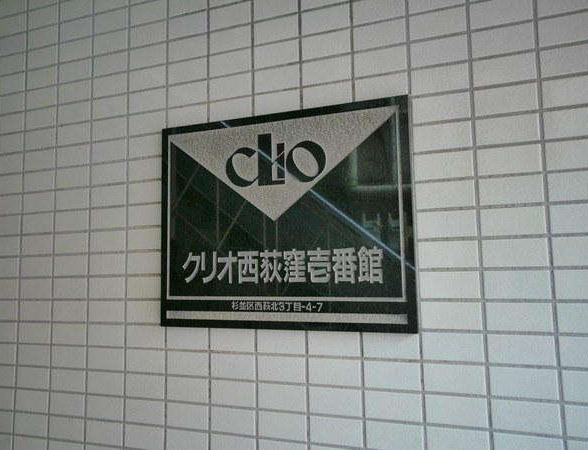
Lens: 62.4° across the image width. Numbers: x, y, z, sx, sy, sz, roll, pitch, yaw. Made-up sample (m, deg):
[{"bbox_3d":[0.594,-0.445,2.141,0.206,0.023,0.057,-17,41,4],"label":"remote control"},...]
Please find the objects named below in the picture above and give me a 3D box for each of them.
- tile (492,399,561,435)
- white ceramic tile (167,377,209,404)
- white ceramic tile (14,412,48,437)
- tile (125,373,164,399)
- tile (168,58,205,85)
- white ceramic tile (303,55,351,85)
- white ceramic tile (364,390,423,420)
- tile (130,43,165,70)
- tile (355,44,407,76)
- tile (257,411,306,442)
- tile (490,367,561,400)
[{"bbox_3d":[0.354,0.292,0.745,0.095,0.045,0.008,-3,-6,20],"label":"tile"},{"bbox_3d":[-0.209,0.323,0.954,0.095,0.045,0.008,-3,-6,20],"label":"white ceramic tile"},{"bbox_3d":[-0.586,0.446,1.090,0.095,0.044,0.008,-3,-6,20],"label":"white ceramic tile"},{"bbox_3d":[-0.303,0.329,0.995,0.095,0.044,0.008,-3,-6,20],"label":"tile"},{"bbox_3d":[-0.221,-0.321,1.017,0.095,0.045,0.008,-3,-6,20],"label":"tile"},{"bbox_3d":[0.062,-0.287,0.907,0.095,0.045,0.008,-3,-6,20],"label":"white ceramic tile"},{"bbox_3d":[0.168,0.302,0.817,0.095,0.045,0.008,-3,-6,20],"label":"white ceramic tile"},{"bbox_3d":[-0.316,-0.366,1.054,0.095,0.045,0.009,-3,-6,20],"label":"tile"},{"bbox_3d":[0.156,-0.293,0.873,0.095,0.045,0.008,-3,-6,20],"label":"tile"},{"bbox_3d":[-0.019,0.362,0.879,0.095,0.045,0.008,-3,-6,20],"label":"tile"},{"bbox_3d":[0.355,0.242,0.751,0.095,0.045,0.009,-3,-6,20],"label":"tile"}]

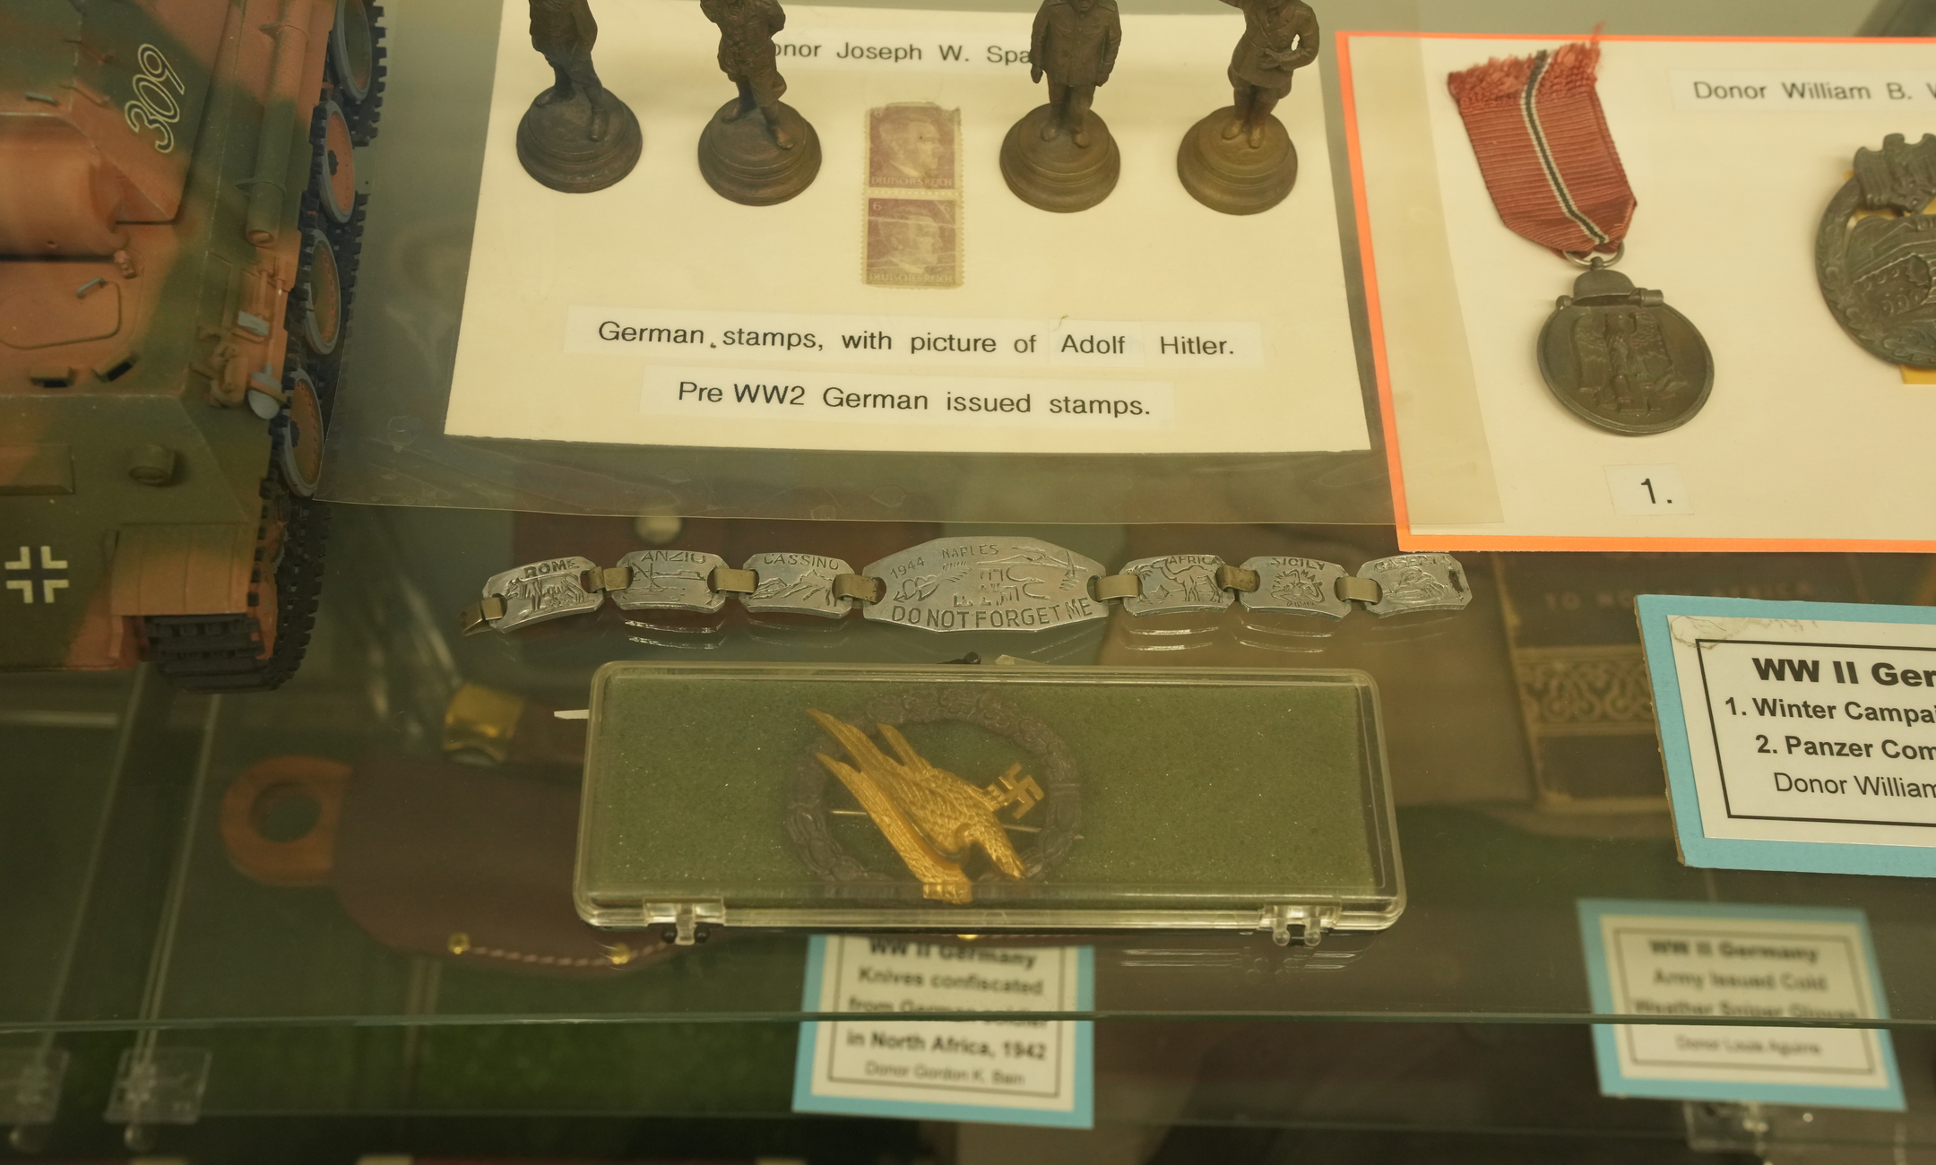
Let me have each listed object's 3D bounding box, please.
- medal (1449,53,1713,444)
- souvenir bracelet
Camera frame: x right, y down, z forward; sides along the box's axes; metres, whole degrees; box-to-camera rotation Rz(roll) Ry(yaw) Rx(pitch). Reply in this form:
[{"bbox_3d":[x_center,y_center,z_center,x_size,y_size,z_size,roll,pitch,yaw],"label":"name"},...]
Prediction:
[{"bbox_3d":[0.133,-0.079,0.409,0.039,0.005,0.107,-4,64,-5],"label":"medal"},{"bbox_3d":[0.001,0.000,0.362,0.193,0.006,0.021,0,63,-3],"label":"souvenir bracelet"}]

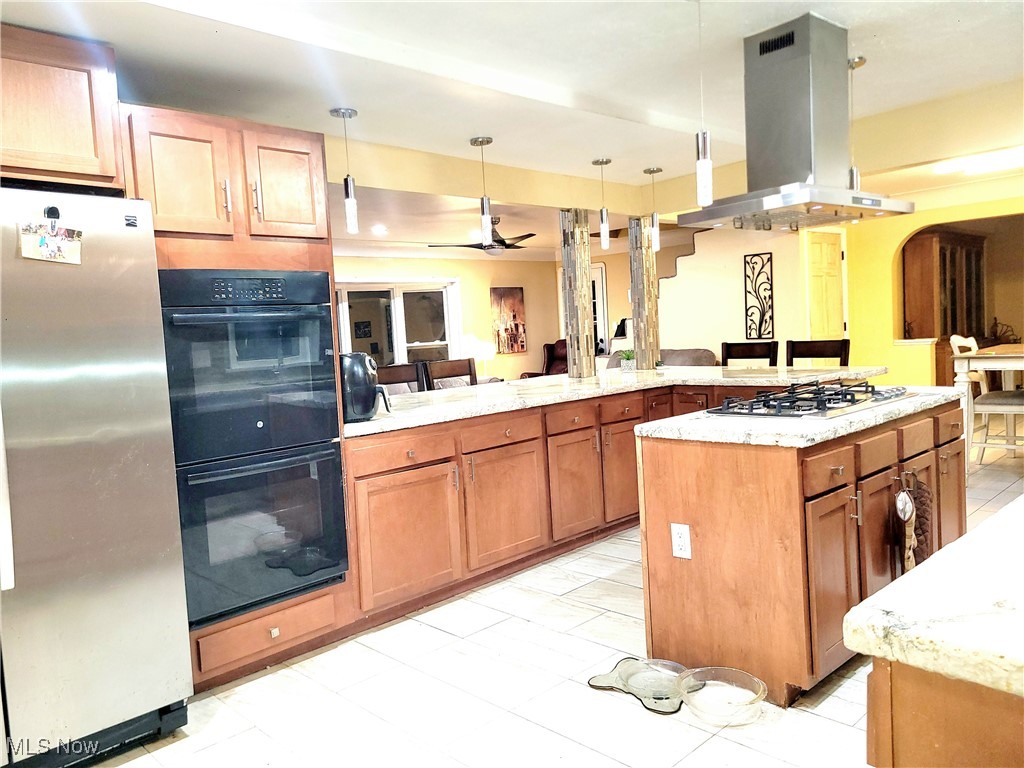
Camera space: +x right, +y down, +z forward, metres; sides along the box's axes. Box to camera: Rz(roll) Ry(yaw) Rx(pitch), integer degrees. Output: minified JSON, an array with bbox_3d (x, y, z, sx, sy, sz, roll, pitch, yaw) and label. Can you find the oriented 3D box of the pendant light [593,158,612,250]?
[{"bbox_3d":[0.608,-1.174,5.066,0.122,0.570,0.122,-3,4,0],"label":"pendant light"}]

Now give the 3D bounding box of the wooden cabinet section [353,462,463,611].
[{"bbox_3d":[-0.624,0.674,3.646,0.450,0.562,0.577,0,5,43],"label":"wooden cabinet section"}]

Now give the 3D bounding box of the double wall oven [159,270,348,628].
[{"bbox_3d":[-1.172,0.213,3.173,0.670,1.300,0.620,-7,5,-44],"label":"double wall oven"}]

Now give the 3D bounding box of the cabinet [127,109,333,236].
[{"bbox_3d":[-1.252,-0.785,3.119,0.770,0.436,0.600,-7,5,-44],"label":"cabinet"}]

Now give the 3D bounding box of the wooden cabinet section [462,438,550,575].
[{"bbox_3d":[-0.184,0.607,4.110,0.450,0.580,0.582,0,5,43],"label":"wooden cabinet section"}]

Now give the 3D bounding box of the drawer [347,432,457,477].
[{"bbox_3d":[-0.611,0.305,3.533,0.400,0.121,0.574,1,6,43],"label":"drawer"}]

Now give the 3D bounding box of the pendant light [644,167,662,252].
[{"bbox_3d":[1.083,-1.316,5.834,0.133,0.601,0.133,1,6,43],"label":"pendant light"}]

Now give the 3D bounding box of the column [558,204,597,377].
[{"bbox_3d":[0.500,-0.686,5.800,0.145,1.247,0.145,1,6,43],"label":"column"}]

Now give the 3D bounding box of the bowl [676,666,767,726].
[{"bbox_3d":[0.692,1.032,2.543,0.285,0.075,0.285,-3,4,0],"label":"bowl"}]

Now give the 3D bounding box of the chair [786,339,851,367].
[{"bbox_3d":[2.111,0.235,5.668,0.560,1.080,0.500,-6,5,-37],"label":"chair"}]

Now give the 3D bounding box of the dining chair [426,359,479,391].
[{"bbox_3d":[-0.283,0.345,6.144,0.480,1.080,0.560,-7,5,-44],"label":"dining chair"}]

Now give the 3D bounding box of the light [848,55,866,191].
[{"bbox_3d":[1.618,-1.141,3.637,0.133,0.741,0.133,-7,5,-42],"label":"light"}]

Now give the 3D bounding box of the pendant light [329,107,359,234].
[{"bbox_3d":[-0.830,-1.069,3.890,0.133,0.595,0.133,1,6,43],"label":"pendant light"}]

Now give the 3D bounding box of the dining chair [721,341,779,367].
[{"bbox_3d":[1.762,0.222,5.944,0.450,1.081,0.500,1,6,43],"label":"dining chair"}]

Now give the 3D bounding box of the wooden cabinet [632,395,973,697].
[{"bbox_3d":[1.260,0.540,3.171,1.533,0.899,0.664,-7,5,-42],"label":"wooden cabinet"}]

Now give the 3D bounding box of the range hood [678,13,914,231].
[{"bbox_3d":[1.169,-1.067,3.197,0.830,0.760,0.610,-7,5,-42],"label":"range hood"}]

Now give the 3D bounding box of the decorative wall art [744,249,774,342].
[{"bbox_3d":[2.411,-0.849,7.496,0.030,0.830,0.295,-7,5,-44],"label":"decorative wall art"}]

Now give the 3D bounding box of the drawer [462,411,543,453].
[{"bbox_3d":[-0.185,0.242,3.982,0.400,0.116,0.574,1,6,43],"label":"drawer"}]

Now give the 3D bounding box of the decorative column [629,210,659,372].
[{"bbox_3d":[1.052,-0.716,6.142,0.145,1.210,0.145,-7,5,-44],"label":"decorative column"}]

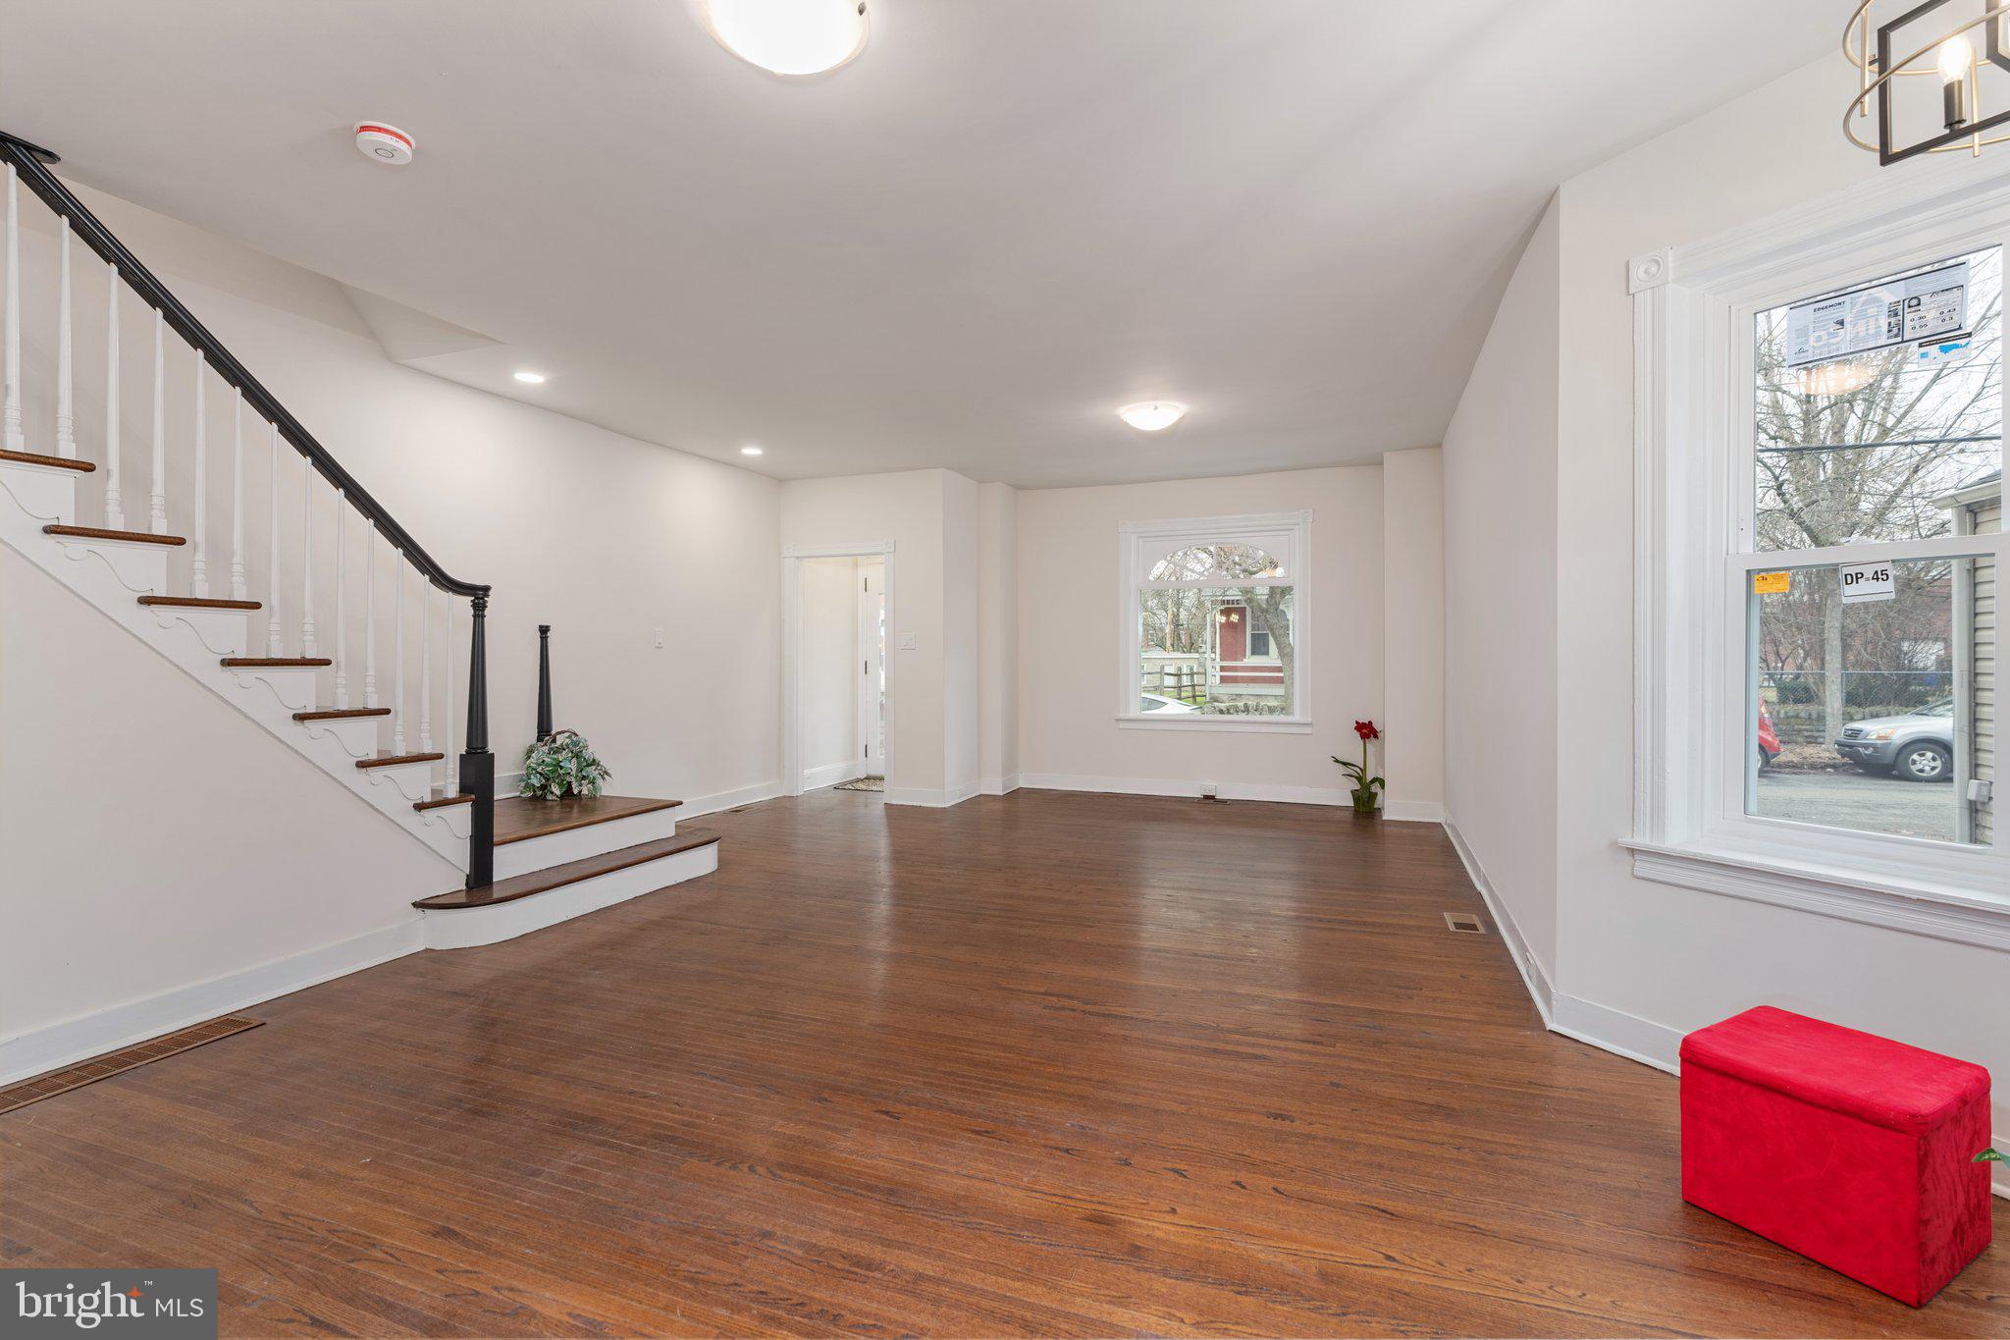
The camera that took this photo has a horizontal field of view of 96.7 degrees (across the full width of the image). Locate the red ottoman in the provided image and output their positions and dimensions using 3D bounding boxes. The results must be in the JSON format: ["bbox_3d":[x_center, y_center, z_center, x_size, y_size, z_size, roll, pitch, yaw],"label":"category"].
[{"bbox_3d":[1.764,0.996,1.912,0.370,0.365,0.389,-1,1,-29],"label":"red ottoman"}]

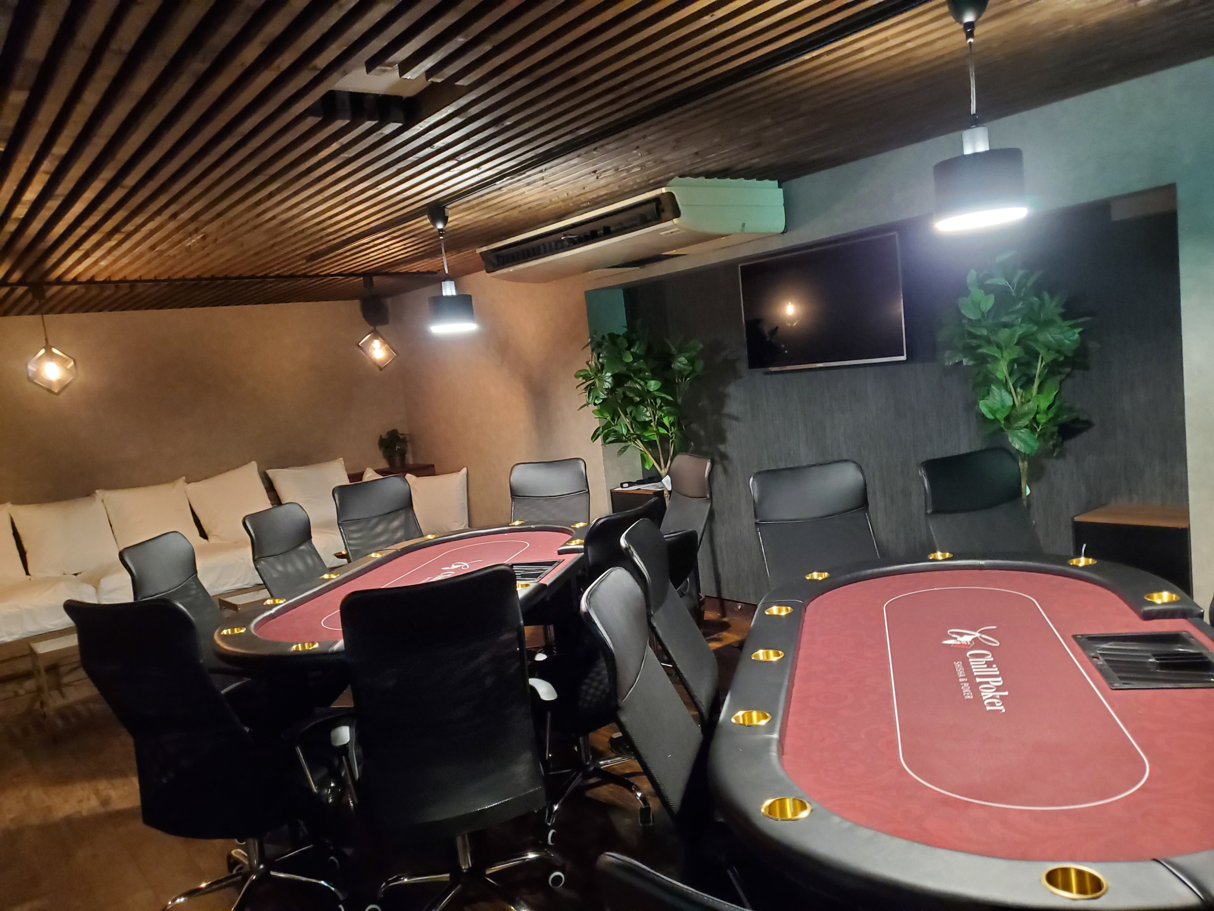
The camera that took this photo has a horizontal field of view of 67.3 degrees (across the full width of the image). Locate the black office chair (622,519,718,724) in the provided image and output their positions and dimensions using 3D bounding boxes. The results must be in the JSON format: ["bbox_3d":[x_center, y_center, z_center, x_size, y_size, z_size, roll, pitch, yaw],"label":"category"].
[{"bbox_3d":[0.418,0.764,3.035,0.620,1.070,0.610,-5,6,11],"label":"black office chair"}]

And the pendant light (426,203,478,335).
[{"bbox_3d":[-0.680,-0.786,3.872,0.195,0.540,0.195,-11,8,-36],"label":"pendant light"}]

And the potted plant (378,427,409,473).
[{"bbox_3d":[-1.642,-0.040,7.000,0.240,0.330,0.240,-8,6,-13],"label":"potted plant"}]

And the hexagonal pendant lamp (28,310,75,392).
[{"bbox_3d":[-3.053,-0.578,4.996,0.265,0.495,0.265,-11,8,-36],"label":"hexagonal pendant lamp"}]

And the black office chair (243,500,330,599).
[{"bbox_3d":[-1.470,0.794,4.802,0.620,1.070,0.610,-4,6,19],"label":"black office chair"}]

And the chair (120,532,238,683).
[{"bbox_3d":[-1.760,0.893,4.174,0.620,1.070,0.610,-6,6,8],"label":"chair"}]

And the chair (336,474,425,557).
[{"bbox_3d":[-1.272,0.694,5.533,0.610,1.070,0.620,-11,7,-34],"label":"chair"}]

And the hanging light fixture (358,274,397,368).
[{"bbox_3d":[-1.441,-0.833,5.700,0.250,0.570,0.250,-8,6,-13],"label":"hanging light fixture"}]

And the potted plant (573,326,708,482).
[{"bbox_3d":[0.261,0.146,5.127,0.570,1.705,0.620,-11,8,-36],"label":"potted plant"}]

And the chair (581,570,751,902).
[{"bbox_3d":[0.314,0.849,2.341,0.620,1.070,0.610,-5,6,12],"label":"chair"}]

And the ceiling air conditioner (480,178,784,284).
[{"bbox_3d":[0.048,-1.098,4.573,0.705,0.235,1.570,-11,8,-36],"label":"ceiling air conditioner"}]

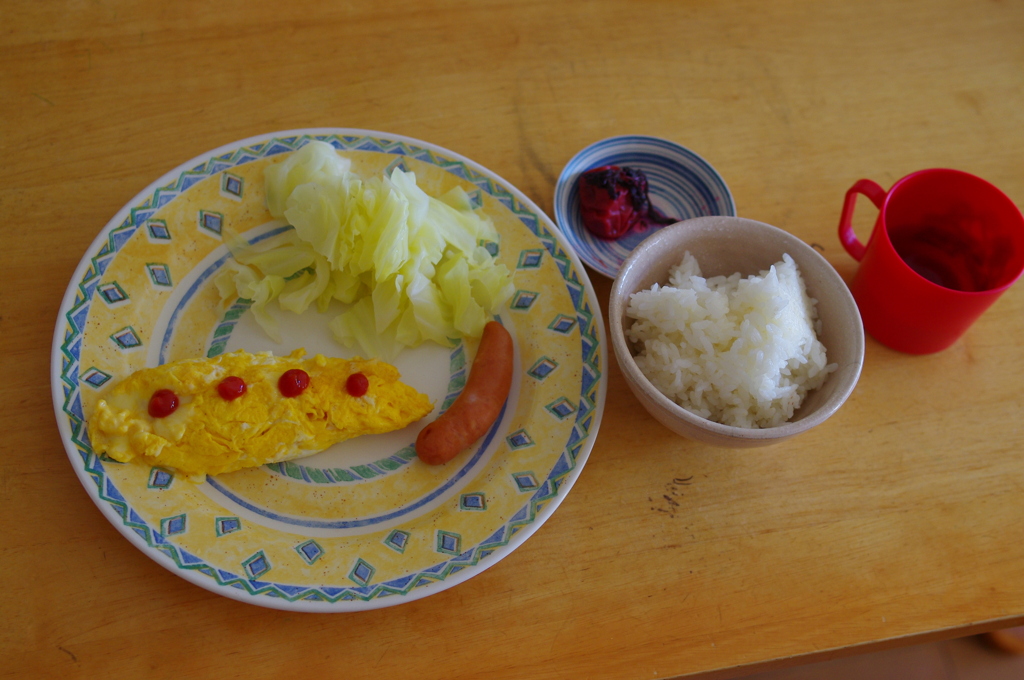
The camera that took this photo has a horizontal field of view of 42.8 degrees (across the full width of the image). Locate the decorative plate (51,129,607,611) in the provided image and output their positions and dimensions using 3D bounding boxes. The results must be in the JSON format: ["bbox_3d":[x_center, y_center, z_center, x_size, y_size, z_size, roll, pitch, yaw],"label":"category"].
[{"bbox_3d":[-0.086,0.008,0.641,0.266,0.023,0.266,3,60,-5],"label":"decorative plate"}]

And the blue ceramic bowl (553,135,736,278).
[{"bbox_3d":[0.070,-0.064,0.703,0.098,0.022,0.098,3,60,-5],"label":"blue ceramic bowl"}]

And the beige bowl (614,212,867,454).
[{"bbox_3d":[0.104,0.007,0.645,0.122,0.060,0.122,3,60,-5],"label":"beige bowl"}]

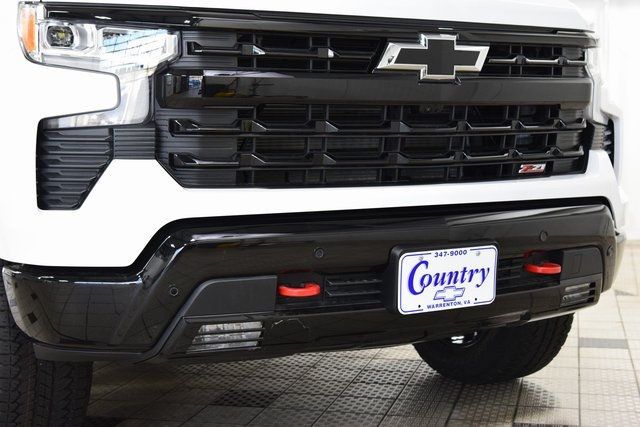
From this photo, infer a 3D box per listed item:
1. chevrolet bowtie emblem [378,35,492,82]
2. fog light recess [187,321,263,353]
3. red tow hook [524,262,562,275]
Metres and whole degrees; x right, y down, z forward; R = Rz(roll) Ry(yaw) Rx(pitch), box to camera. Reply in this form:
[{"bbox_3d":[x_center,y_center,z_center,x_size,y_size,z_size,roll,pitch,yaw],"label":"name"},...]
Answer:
[{"bbox_3d":[0.292,-0.394,2.570,0.340,0.111,0.035,-3,5,-29],"label":"chevrolet bowtie emblem"},{"bbox_3d":[-0.230,0.294,2.424,0.172,0.067,0.060,-2,5,-18],"label":"fog light recess"},{"bbox_3d":[0.623,0.154,2.826,0.116,0.030,0.075,-3,5,-29],"label":"red tow hook"}]

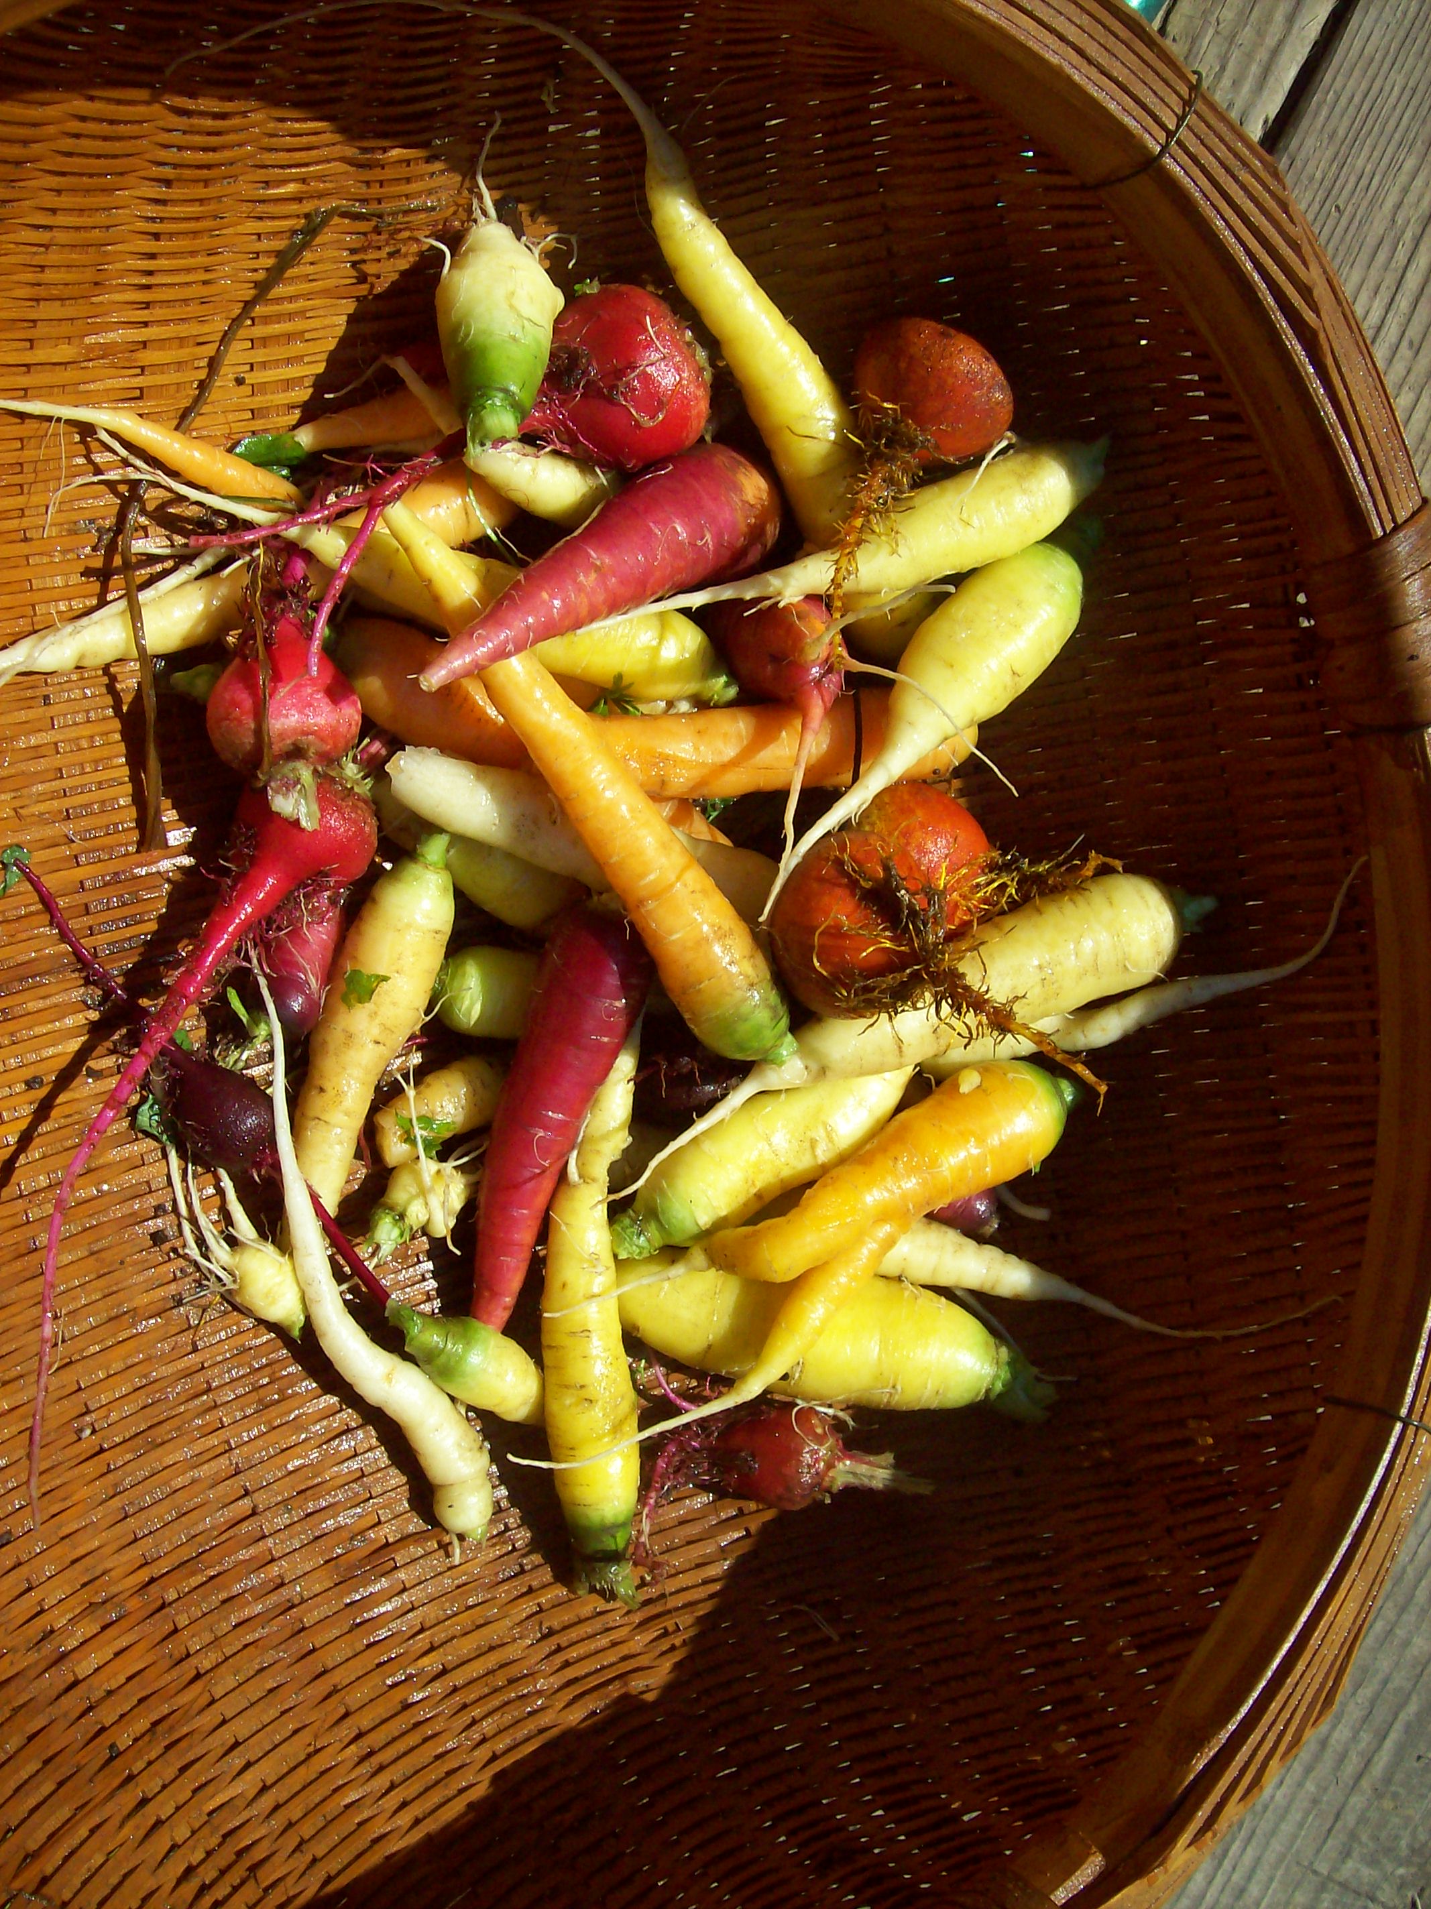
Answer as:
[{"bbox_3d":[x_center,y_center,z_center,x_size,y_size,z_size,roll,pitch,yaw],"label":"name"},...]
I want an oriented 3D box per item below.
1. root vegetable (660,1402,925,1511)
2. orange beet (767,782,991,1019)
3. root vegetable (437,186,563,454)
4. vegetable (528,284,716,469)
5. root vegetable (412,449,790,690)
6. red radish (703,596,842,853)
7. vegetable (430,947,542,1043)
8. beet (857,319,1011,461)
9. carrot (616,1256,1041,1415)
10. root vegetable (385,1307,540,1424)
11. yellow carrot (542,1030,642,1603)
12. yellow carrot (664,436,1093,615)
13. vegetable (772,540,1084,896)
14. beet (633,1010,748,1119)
[{"bbox_3d":[0.025,0.164,0.642,0.089,0.031,0.035,3,76,3],"label":"root vegetable"},{"bbox_3d":[0.046,-0.015,0.560,0.062,0.058,0.063,-9,125,-13],"label":"orange beet"},{"bbox_3d":[-0.060,-0.176,0.552,0.035,0.035,0.076,-2,93,0],"label":"root vegetable"},{"bbox_3d":[-0.027,-0.165,0.568,0.051,0.051,0.052,-18,85,0],"label":"vegetable"},{"bbox_3d":[-0.035,-0.109,0.591,0.119,0.036,0.036,-29,101,-1],"label":"root vegetable"},{"bbox_3d":[0.016,-0.066,0.557,0.038,0.036,0.078,5,84,0],"label":"red radish"},{"bbox_3d":[-0.045,0.013,0.578,0.075,0.027,0.027,2,84,0],"label":"vegetable"},{"bbox_3d":[0.062,-0.162,0.568,0.045,0.044,0.044,27,98,3],"label":"beet"},{"bbox_3d":[0.031,0.120,0.622,0.140,0.038,0.039,14,80,8],"label":"carrot"},{"bbox_3d":[-0.073,0.134,0.641,0.071,0.028,0.028,29,76,-10],"label":"root vegetable"},{"bbox_3d":[-0.034,0.104,0.572,0.030,0.029,0.167,3,92,0],"label":"yellow carrot"},{"bbox_3d":[0.053,-0.126,0.596,0.139,0.030,0.032,-19,100,-5],"label":"yellow carrot"},{"bbox_3d":[0.062,-0.070,0.594,0.036,0.035,0.139,41,83,0],"label":"vegetable"},{"bbox_3d":[-0.006,0.032,0.580,0.036,0.034,0.036,39,119,4],"label":"beet"}]

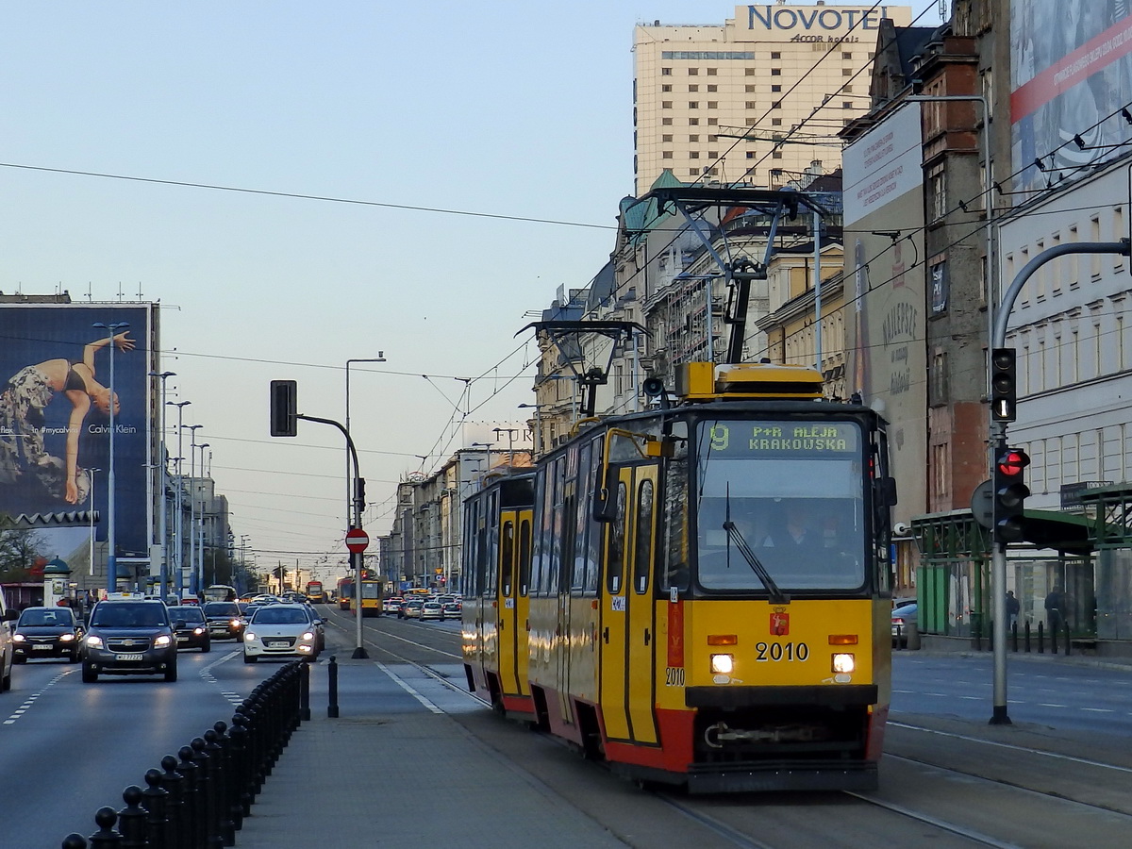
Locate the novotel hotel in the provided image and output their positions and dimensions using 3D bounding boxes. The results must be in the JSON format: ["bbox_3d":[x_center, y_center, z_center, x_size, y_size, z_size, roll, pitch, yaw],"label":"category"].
[{"bbox_3d":[40.390,-20.928,399.721,56.000,105.500,22.000,0,-4,0],"label":"novotel hotel"}]

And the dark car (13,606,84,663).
[{"bbox_3d":[-14.151,5.727,60.758,1.710,1.500,4.250,0,-4,-9],"label":"dark car"}]

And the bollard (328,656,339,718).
[{"bbox_3d":[-2.914,3.278,27.894,0.130,0.775,0.130,0,-4,0],"label":"bollard"}]

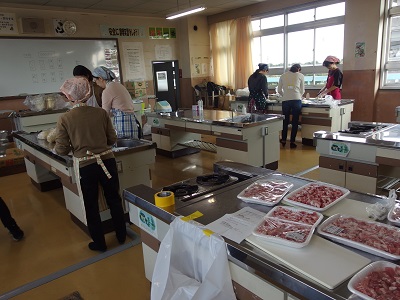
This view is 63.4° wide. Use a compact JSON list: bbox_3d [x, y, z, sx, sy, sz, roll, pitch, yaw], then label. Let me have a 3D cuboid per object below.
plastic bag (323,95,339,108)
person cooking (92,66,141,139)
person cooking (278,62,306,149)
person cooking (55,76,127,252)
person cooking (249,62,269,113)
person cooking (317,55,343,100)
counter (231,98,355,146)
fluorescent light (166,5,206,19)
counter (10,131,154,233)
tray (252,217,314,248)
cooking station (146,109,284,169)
[{"bbox_3d":[2.232,-0.830,5.533,0.240,0.200,0.270,-14,17,-38],"label":"plastic bag"},{"bbox_3d":[-1.029,-0.223,4.014,0.580,1.560,0.460,-10,15,-26],"label":"person cooking"},{"bbox_3d":[1.664,-0.793,5.883,0.450,1.480,0.420,9,18,42],"label":"person cooking"},{"bbox_3d":[-0.917,0.103,2.828,0.500,1.470,0.550,-14,17,-37],"label":"person cooking"},{"bbox_3d":[1.161,-0.909,6.399,0.420,1.520,0.440,-13,17,-36],"label":"person cooking"},{"bbox_3d":[2.590,-1.035,6.443,0.480,1.580,0.460,-9,15,-23],"label":"person cooking"},{"bbox_3d":[1.799,-0.641,6.721,0.859,0.776,2.409,-14,17,-38],"label":"counter"},{"bbox_3d":[-0.296,-2.617,6.165,0.200,0.100,1.250,-14,17,-38],"label":"fluorescent light"},{"bbox_3d":[-1.508,0.218,3.979,0.859,0.776,2.409,-14,17,-38],"label":"counter"},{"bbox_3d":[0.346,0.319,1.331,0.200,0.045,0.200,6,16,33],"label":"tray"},{"bbox_3d":[0.132,-0.205,5.326,0.859,0.776,2.409,-14,17,-38],"label":"cooking station"}]

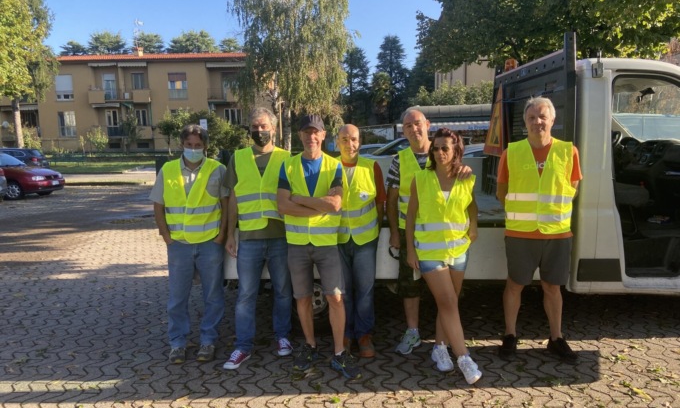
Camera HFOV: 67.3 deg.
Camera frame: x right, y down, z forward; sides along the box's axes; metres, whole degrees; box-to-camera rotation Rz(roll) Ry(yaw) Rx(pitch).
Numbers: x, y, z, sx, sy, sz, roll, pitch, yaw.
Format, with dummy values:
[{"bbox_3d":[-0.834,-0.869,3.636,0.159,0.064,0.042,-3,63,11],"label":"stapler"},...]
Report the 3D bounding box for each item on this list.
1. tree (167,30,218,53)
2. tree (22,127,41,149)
[{"bbox_3d":[-18.901,-14.573,65.000,7.000,14.000,7.000,-1,7,0],"label":"tree"},{"bbox_3d":[-20.538,-4.294,34.000,1.300,1.700,1.300,-1,7,0],"label":"tree"}]

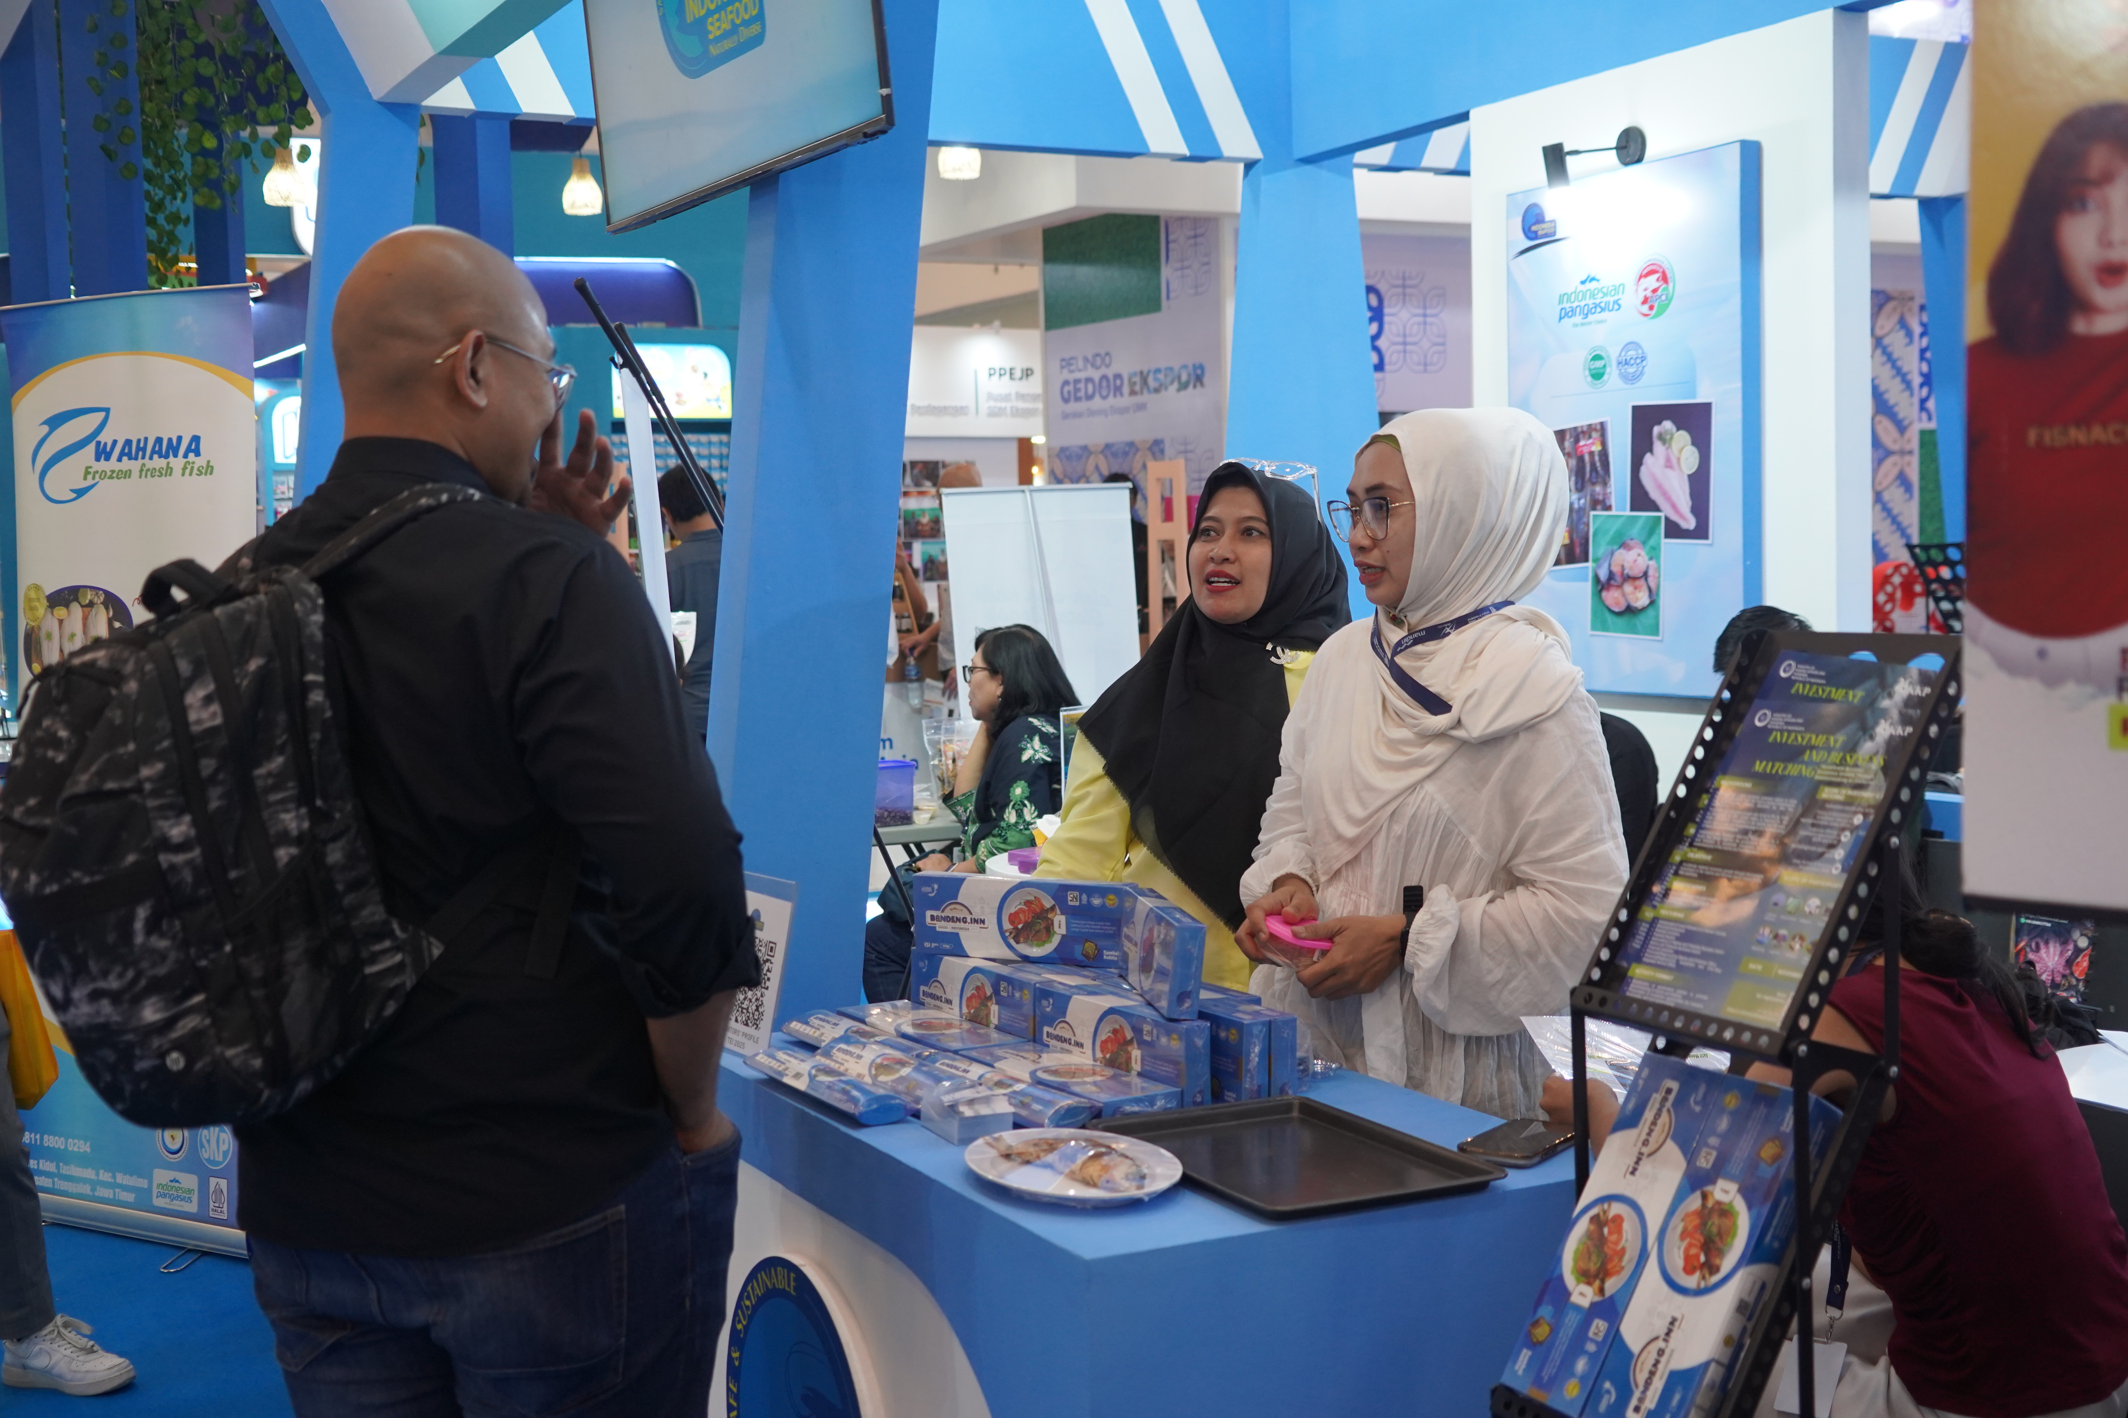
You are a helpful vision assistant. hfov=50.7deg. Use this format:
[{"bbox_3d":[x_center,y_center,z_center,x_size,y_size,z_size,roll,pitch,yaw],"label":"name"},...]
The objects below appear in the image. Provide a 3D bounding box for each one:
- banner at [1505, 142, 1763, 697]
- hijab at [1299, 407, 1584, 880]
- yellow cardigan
[{"bbox_3d":[1.331,-0.659,5.314,0.062,1.235,0.796,-4,5,-29],"label":"banner"},{"bbox_3d":[0.460,-0.079,2.720,0.280,0.560,0.310,-6,6,-42],"label":"hijab"},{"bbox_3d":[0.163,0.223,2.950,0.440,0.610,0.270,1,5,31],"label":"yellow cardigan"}]

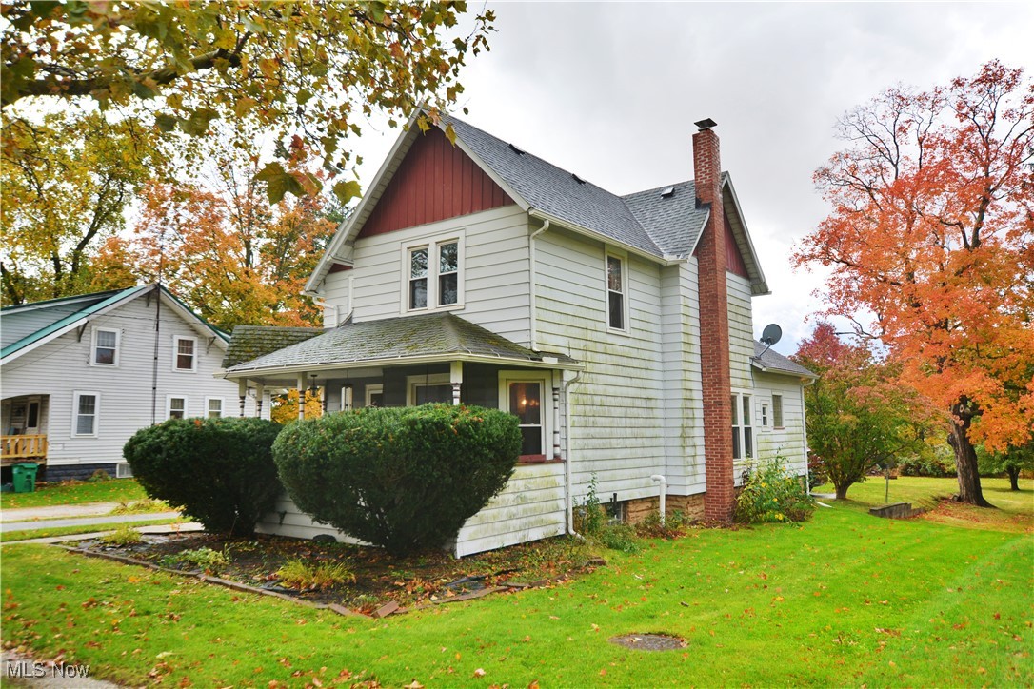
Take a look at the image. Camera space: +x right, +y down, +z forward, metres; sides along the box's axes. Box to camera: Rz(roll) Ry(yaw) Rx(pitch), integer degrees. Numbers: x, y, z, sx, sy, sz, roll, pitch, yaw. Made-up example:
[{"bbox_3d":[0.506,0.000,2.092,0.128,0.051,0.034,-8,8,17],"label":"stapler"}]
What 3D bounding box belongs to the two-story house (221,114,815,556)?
[{"bbox_3d":[0.978,-0.369,19.265,8.200,8.750,15.700,-5,-8,36],"label":"two-story house"}]

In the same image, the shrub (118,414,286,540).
[{"bbox_3d":[-5.304,2.252,13.150,2.650,2.000,2.450,-5,-8,36],"label":"shrub"}]

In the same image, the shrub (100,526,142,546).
[{"bbox_3d":[-6.700,3.233,13.100,0.680,0.360,0.620,-5,-8,36],"label":"shrub"}]

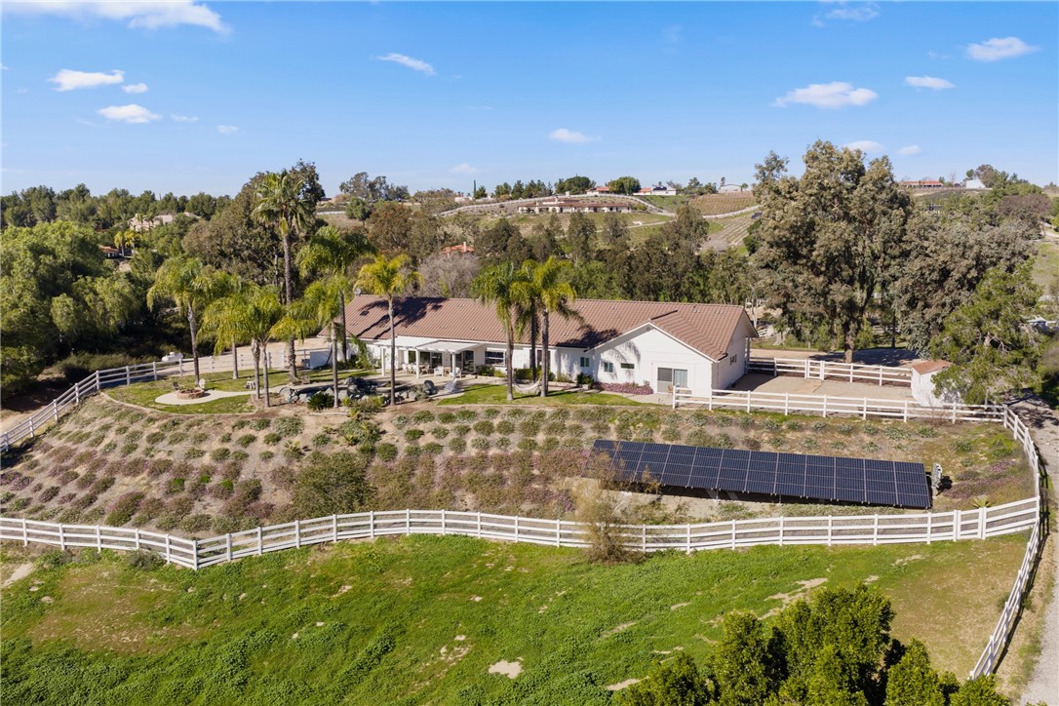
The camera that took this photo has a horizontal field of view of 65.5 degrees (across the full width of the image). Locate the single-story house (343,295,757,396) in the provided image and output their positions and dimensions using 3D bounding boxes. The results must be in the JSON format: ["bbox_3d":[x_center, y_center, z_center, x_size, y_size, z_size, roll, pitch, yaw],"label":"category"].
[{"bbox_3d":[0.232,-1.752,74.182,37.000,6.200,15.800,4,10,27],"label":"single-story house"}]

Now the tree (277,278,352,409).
[{"bbox_3d":[-15.049,-0.683,58.569,5.100,9.340,5.000,-3,9,-14],"label":"tree"}]

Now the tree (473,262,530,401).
[{"bbox_3d":[-2.023,-1.531,60.251,4.000,10.220,3.920,-1,9,-2],"label":"tree"}]

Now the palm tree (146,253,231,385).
[{"bbox_3d":[-27.414,-2.581,67.220,6.620,10.610,6.490,-4,10,-22],"label":"palm tree"}]

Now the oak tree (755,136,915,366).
[{"bbox_3d":[26.839,-8.884,74.059,13.790,19.770,12.500,3,10,20],"label":"oak tree"}]

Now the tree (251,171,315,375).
[{"bbox_3d":[-19.985,-6.365,68.798,5.160,17.430,5.060,-3,9,-16],"label":"tree"}]

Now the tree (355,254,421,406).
[{"bbox_3d":[-9.886,-1.598,58.978,4.590,10.910,4.490,-2,9,-9],"label":"tree"}]

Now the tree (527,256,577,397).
[{"bbox_3d":[1.741,-1.936,61.453,3.660,10.560,3.580,0,9,2],"label":"tree"}]

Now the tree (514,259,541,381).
[{"bbox_3d":[0.326,-2.461,67.014,3.540,9.860,3.460,-1,9,0],"label":"tree"}]

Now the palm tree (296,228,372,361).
[{"bbox_3d":[-17.699,-5.253,75.866,6.950,12.950,6.810,-3,9,-13],"label":"palm tree"}]

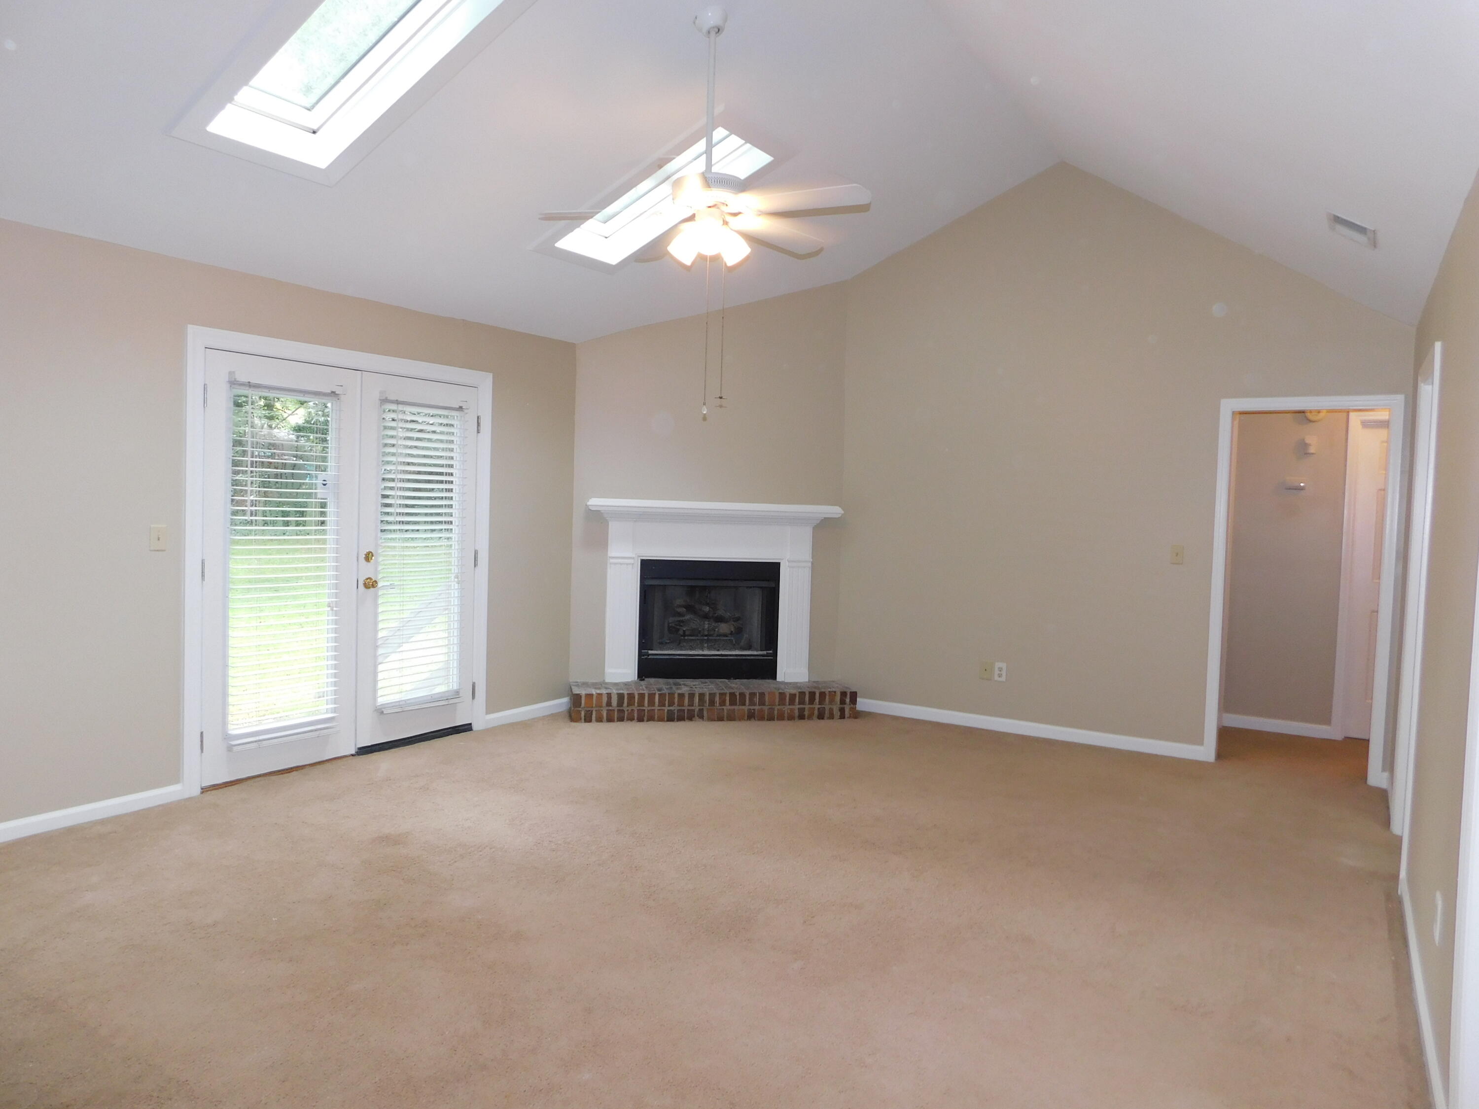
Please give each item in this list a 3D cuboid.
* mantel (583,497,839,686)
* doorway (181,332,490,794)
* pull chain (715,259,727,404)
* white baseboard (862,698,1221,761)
[{"bbox_3d":[-0.165,0.264,6.703,1.751,1.240,0.180,1,3,-12],"label":"mantel"},{"bbox_3d":[-2.034,0.053,5.207,0.050,2.036,1.617,3,3,33],"label":"doorway"},{"bbox_3d":[-0.070,-0.900,3.950,0.035,0.602,0.030,2,3,-1],"label":"pull chain"},{"bbox_3d":[1.783,1.108,6.306,2.257,0.082,0.016,3,3,33],"label":"white baseboard"}]

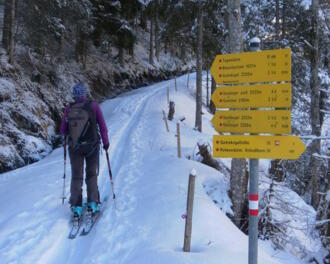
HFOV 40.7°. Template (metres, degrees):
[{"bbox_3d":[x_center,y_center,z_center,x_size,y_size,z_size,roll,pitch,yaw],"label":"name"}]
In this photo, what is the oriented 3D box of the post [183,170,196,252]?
[{"bbox_3d":[0.236,0.753,4.200,0.062,0.760,0.062,5,0,6],"label":"post"}]

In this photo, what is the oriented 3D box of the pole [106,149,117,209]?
[{"bbox_3d":[-0.708,0.610,5.875,0.050,0.950,0.050,-3,16,12],"label":"pole"}]

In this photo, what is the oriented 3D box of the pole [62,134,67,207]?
[{"bbox_3d":[-1.368,0.511,6.050,0.050,1.000,0.050,6,12,11],"label":"pole"}]

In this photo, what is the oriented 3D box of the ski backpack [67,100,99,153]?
[{"bbox_3d":[-1.020,-0.062,5.500,0.340,0.620,0.250,1,-2,12],"label":"ski backpack"}]

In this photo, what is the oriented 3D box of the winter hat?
[{"bbox_3d":[-1.105,-0.523,5.750,0.190,0.230,0.230,1,1,12],"label":"winter hat"}]

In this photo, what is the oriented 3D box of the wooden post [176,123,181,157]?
[{"bbox_3d":[0.280,0.180,8.900,0.062,0.720,0.062,-2,1,0],"label":"wooden post"}]

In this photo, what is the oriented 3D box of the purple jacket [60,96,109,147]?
[{"bbox_3d":[-1.031,-0.109,5.700,0.580,0.660,0.340,1,1,12],"label":"purple jacket"}]

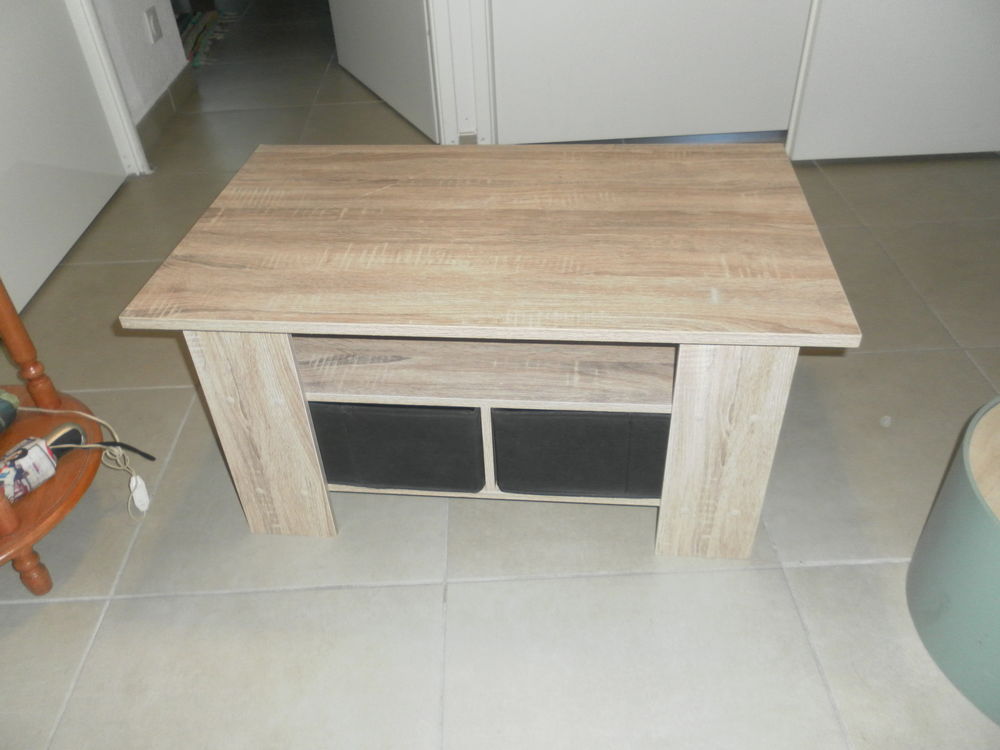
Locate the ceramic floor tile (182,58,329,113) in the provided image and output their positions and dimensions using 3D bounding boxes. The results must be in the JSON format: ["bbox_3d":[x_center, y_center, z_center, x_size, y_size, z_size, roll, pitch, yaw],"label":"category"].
[{"bbox_3d":[-0.793,-0.962,2.689,0.440,0.010,0.450,-3,39,0],"label":"ceramic floor tile"}]

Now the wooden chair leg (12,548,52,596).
[{"bbox_3d":[-0.634,0.260,1.088,0.037,0.085,0.037,-3,39,0],"label":"wooden chair leg"}]

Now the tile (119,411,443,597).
[{"bbox_3d":[-0.304,0.153,1.274,0.450,0.010,0.450,-3,39,0],"label":"tile"}]

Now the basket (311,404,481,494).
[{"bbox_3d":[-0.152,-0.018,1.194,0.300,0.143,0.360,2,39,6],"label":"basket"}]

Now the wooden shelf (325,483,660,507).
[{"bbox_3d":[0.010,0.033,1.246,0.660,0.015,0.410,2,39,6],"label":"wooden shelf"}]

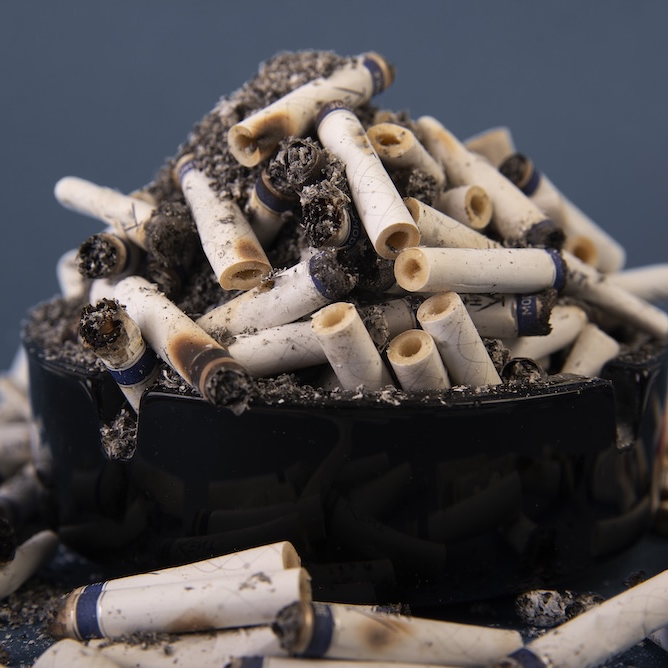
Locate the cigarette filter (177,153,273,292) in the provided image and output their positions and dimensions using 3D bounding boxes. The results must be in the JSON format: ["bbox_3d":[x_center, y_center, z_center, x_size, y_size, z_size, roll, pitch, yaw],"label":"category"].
[{"bbox_3d":[-0.020,-0.019,0.309,0.008,0.008,0.033,-4,38,-22],"label":"cigarette filter"}]

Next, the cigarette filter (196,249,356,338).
[{"bbox_3d":[-0.012,-0.005,0.321,0.033,0.008,0.008,-23,0,27],"label":"cigarette filter"}]

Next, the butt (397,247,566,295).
[{"bbox_3d":[0.027,-0.012,0.329,0.036,0.008,0.008,-2,9,-42],"label":"butt"}]

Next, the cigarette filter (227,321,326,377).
[{"bbox_3d":[-0.001,0.001,0.332,0.037,0.008,0.008,-13,0,-6],"label":"cigarette filter"}]

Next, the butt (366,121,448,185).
[{"bbox_3d":[0.015,-0.032,0.344,0.008,0.008,0.022,7,-16,30],"label":"butt"}]

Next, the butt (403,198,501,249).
[{"bbox_3d":[0.024,-0.015,0.335,0.035,0.008,0.008,24,6,-45],"label":"butt"}]

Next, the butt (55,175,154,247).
[{"bbox_3d":[-0.044,-0.024,0.372,0.008,0.008,0.037,24,1,-44],"label":"butt"}]

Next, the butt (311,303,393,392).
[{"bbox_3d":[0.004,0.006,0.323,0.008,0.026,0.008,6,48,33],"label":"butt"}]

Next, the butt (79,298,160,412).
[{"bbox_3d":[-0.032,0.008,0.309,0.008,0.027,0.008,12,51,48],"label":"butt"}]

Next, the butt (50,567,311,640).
[{"bbox_3d":[-0.023,0.040,0.268,0.039,0.008,0.008,-8,7,13],"label":"butt"}]

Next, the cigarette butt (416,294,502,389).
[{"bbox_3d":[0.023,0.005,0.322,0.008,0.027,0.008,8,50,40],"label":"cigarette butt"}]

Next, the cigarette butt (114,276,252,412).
[{"bbox_3d":[-0.025,0.001,0.297,0.008,0.008,0.035,-6,28,-32],"label":"cigarette butt"}]

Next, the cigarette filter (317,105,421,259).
[{"bbox_3d":[0.005,-0.028,0.322,0.008,0.008,0.036,-27,47,3],"label":"cigarette filter"}]

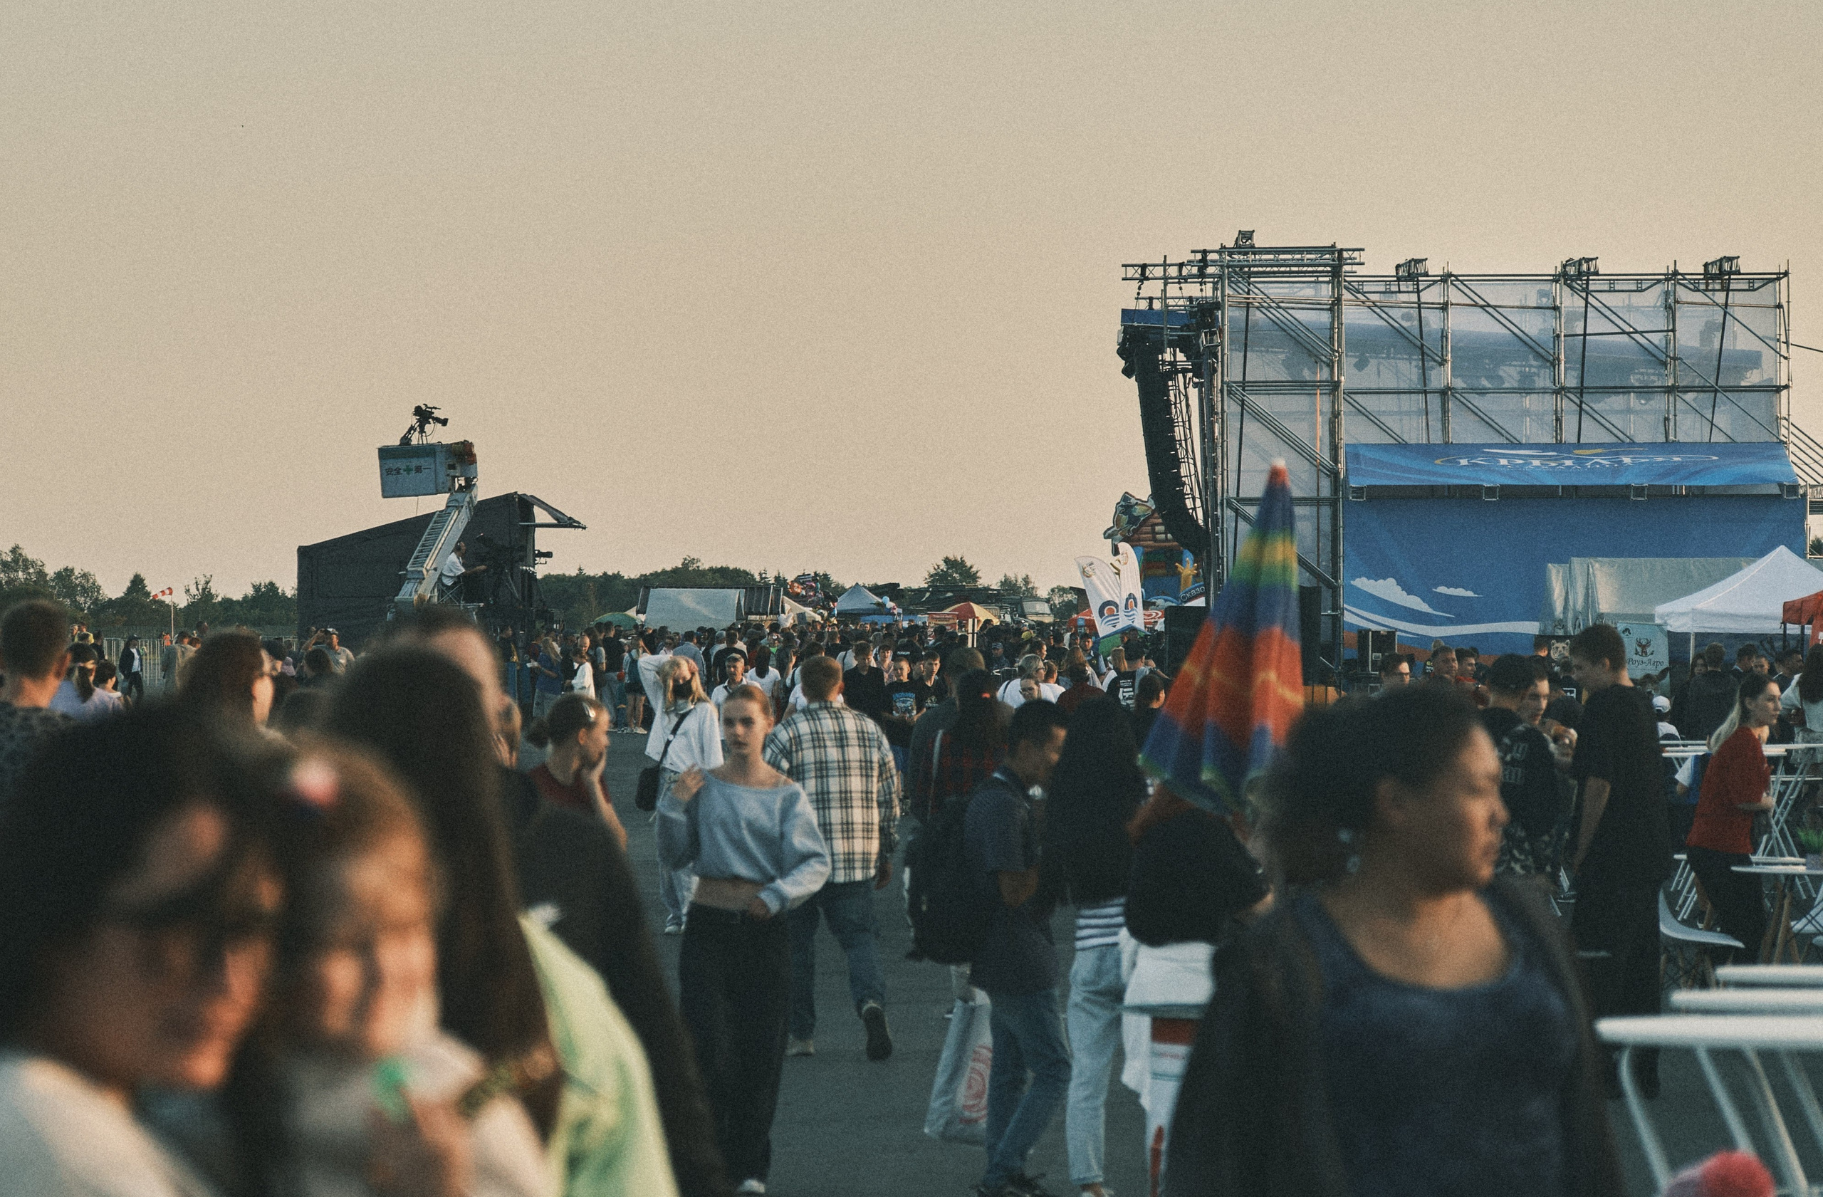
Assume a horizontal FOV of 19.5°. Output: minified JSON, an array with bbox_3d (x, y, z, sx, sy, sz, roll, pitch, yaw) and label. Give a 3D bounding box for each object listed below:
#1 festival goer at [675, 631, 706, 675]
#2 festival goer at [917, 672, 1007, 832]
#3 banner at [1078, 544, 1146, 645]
[{"bbox_3d":[-3.071,1.312,74.000,0.520,1.700,0.340,0,0,14],"label":"festival goer"},{"bbox_3d":[0.266,1.163,25.100,0.500,1.660,0.360,0,0,-9],"label":"festival goer"},{"bbox_3d":[3.363,0.705,90.000,1.100,3.000,0.500,0,0,3],"label":"banner"}]

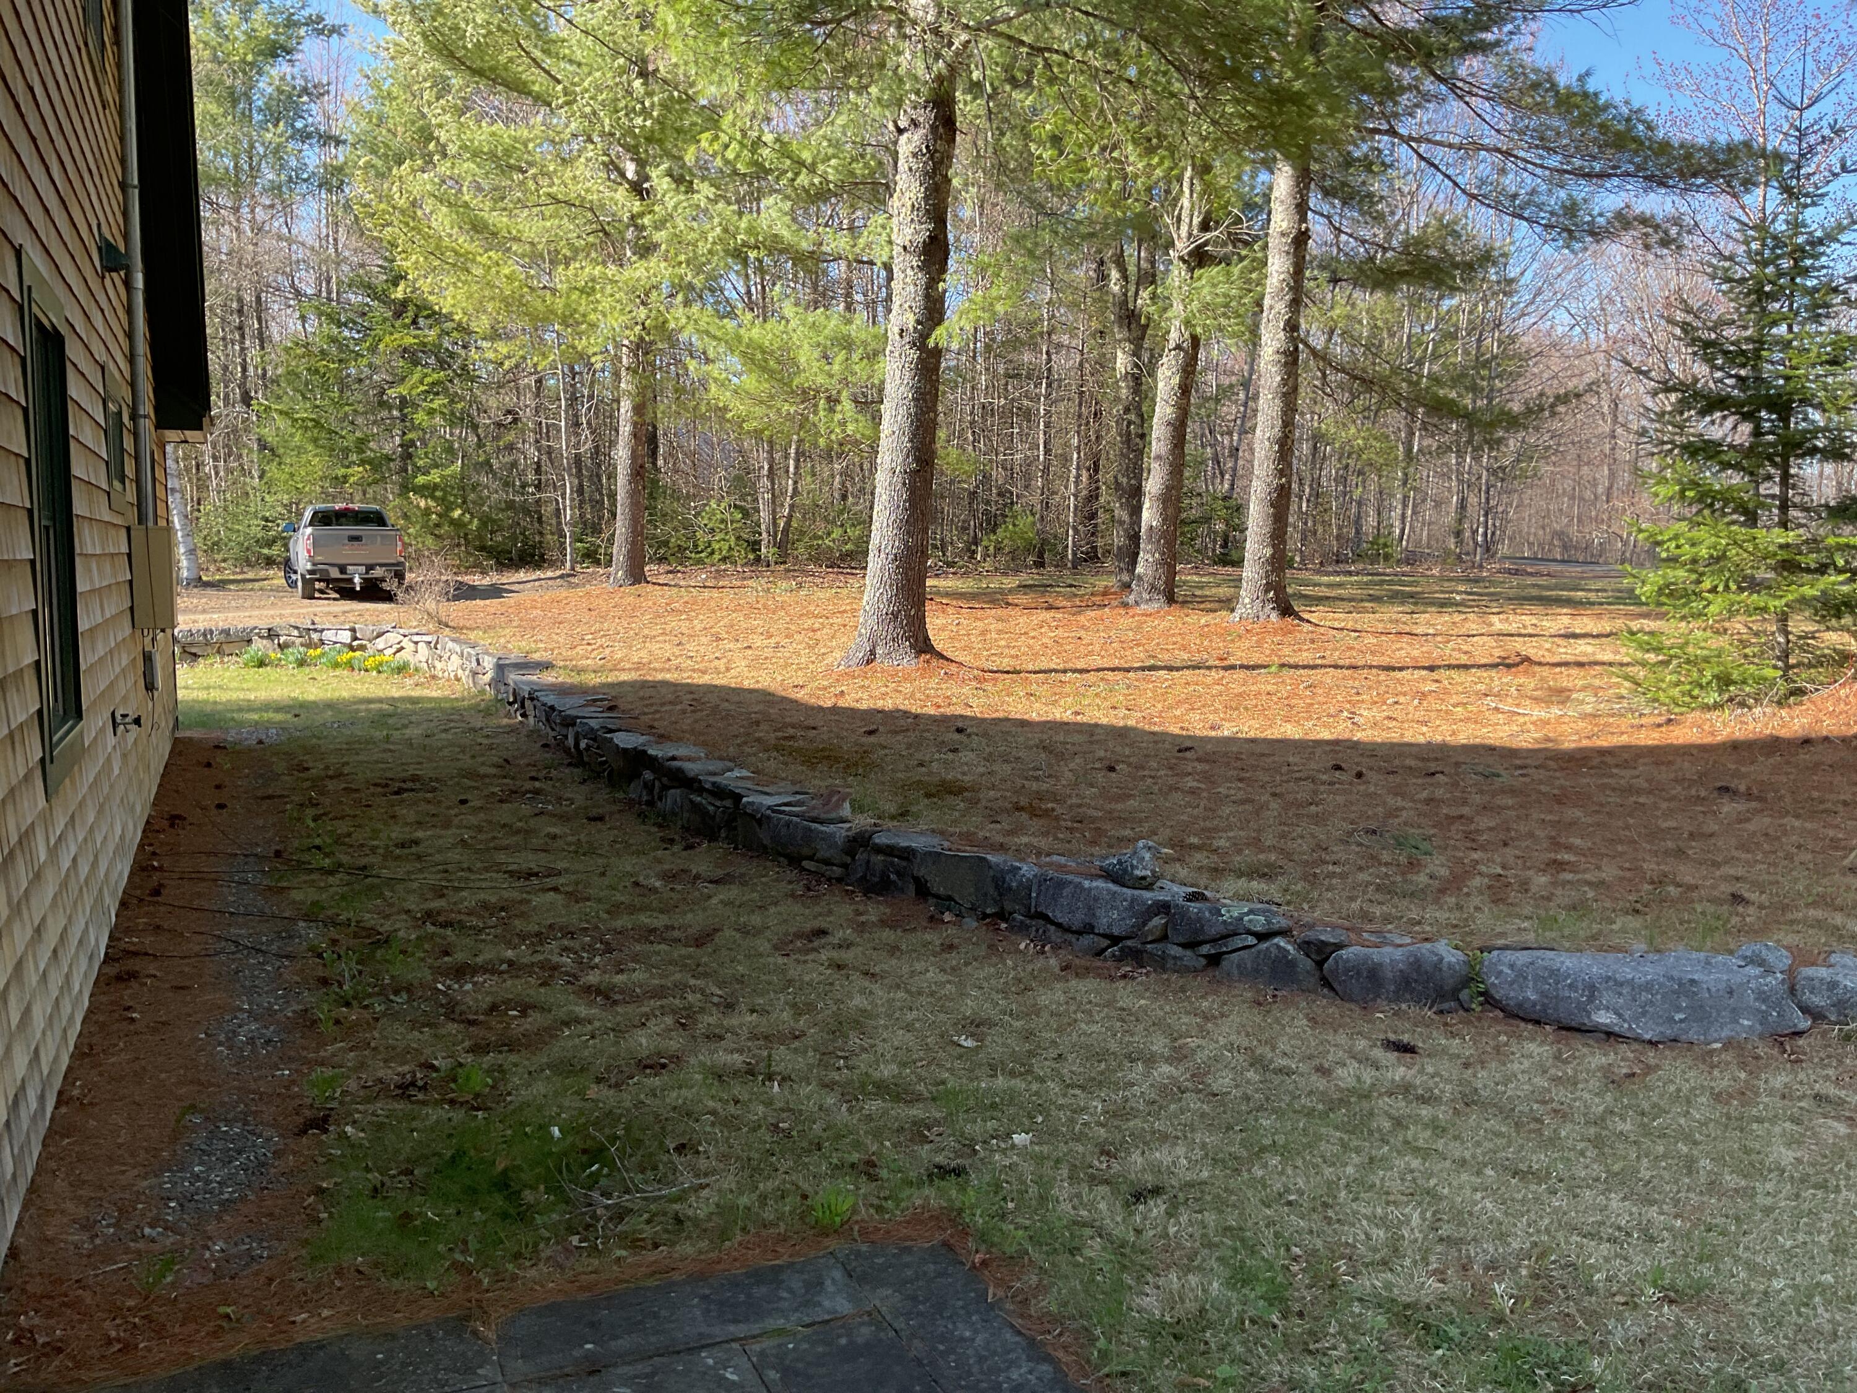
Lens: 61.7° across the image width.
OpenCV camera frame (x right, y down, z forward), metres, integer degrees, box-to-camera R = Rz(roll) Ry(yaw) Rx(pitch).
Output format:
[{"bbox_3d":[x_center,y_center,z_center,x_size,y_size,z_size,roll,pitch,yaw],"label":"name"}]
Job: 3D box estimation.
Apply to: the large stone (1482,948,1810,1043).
[{"bbox_3d":[2.408,0.991,5.232,0.966,0.224,0.341,1,5,6],"label":"large stone"}]

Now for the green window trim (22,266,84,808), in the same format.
[{"bbox_3d":[-2.851,-0.541,5.043,0.055,1.602,1.207,-2,6,-24],"label":"green window trim"}]

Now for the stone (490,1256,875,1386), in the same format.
[{"bbox_3d":[-0.503,1.288,3.196,0.734,0.045,0.275,-2,6,-24],"label":"stone"}]

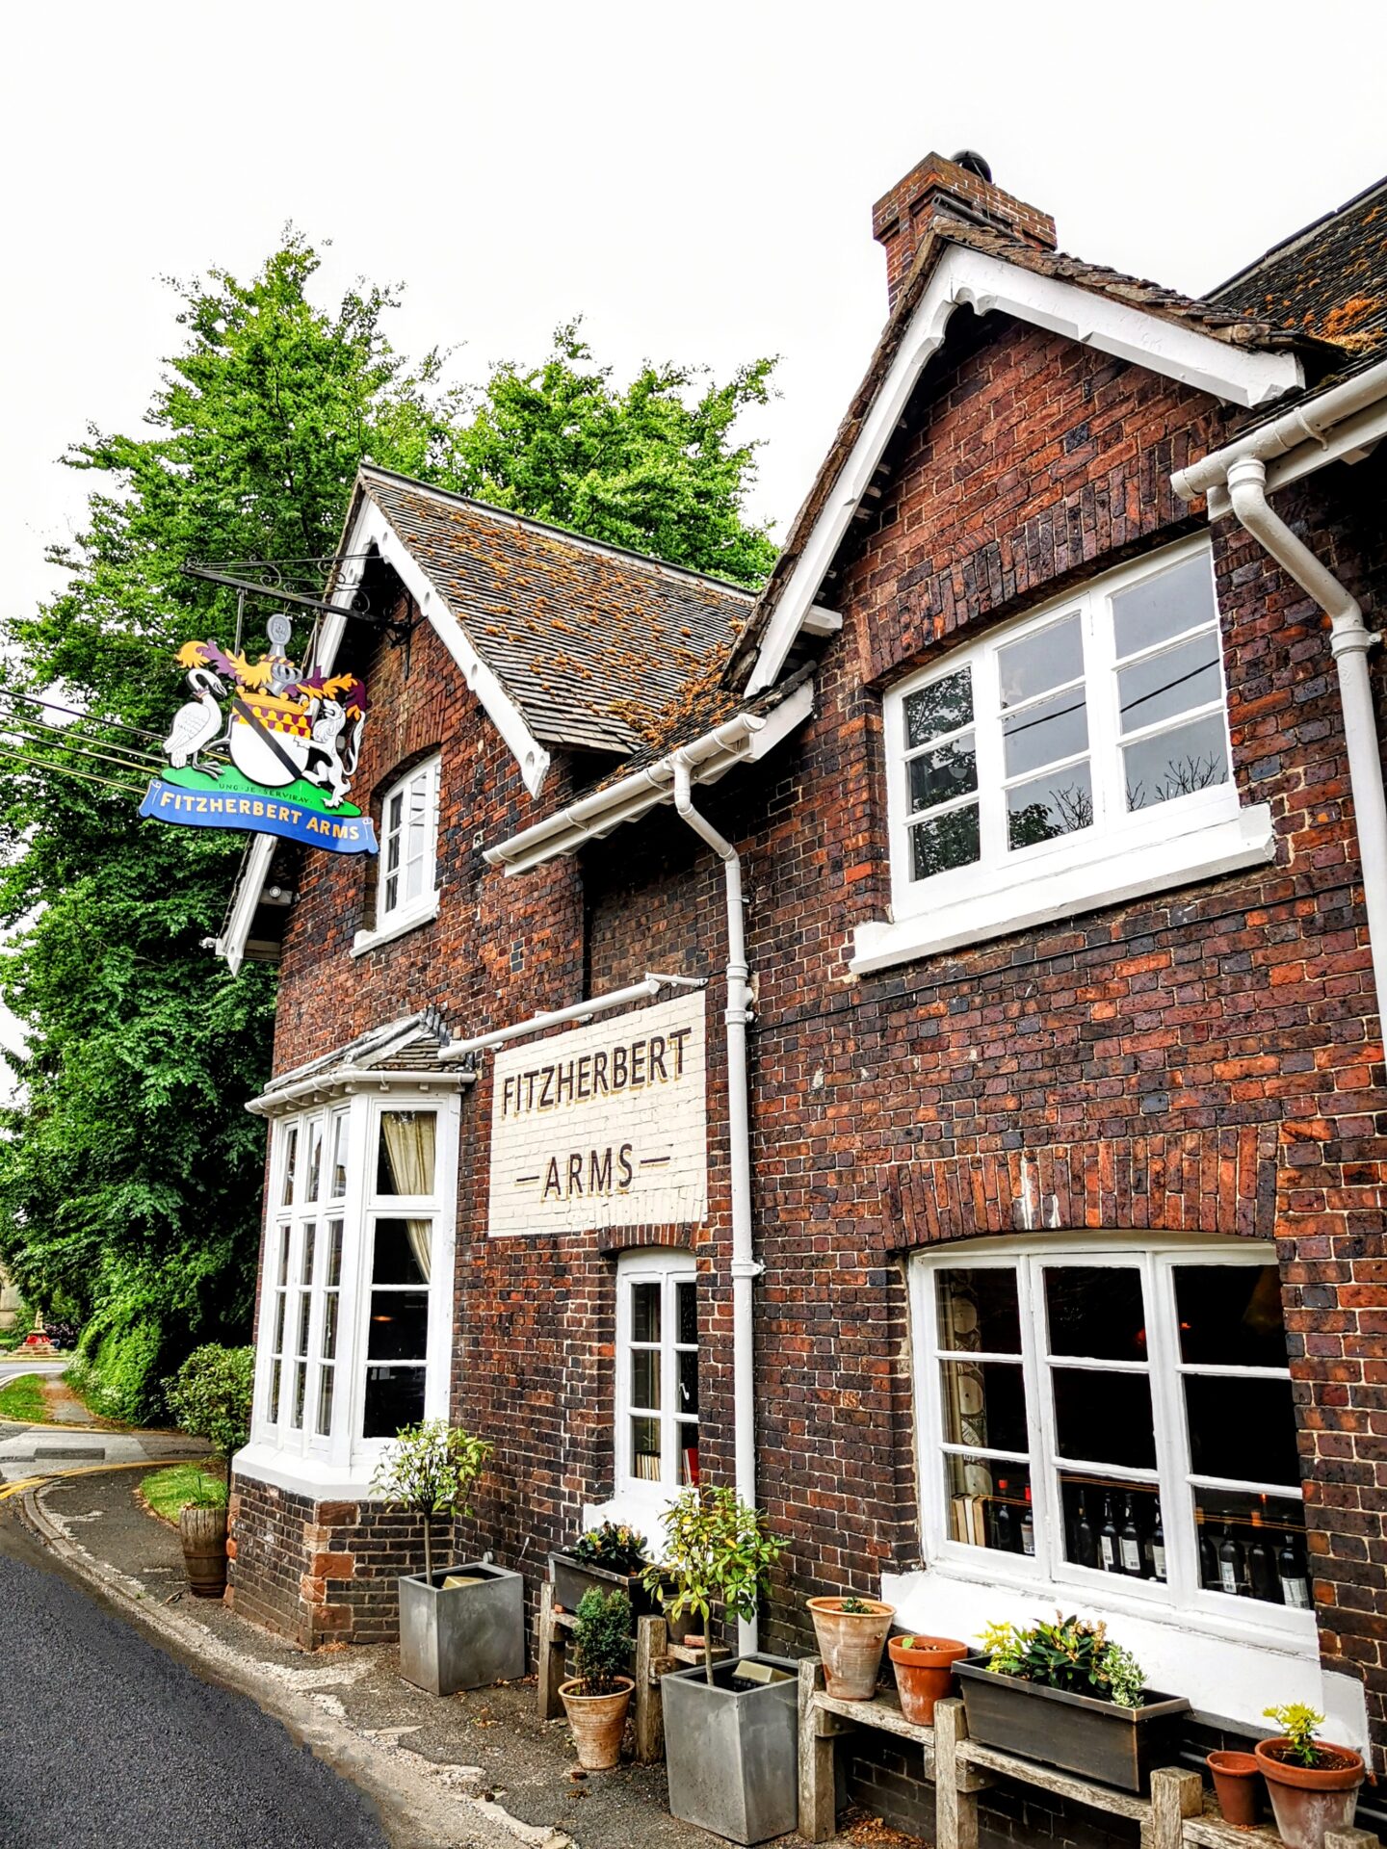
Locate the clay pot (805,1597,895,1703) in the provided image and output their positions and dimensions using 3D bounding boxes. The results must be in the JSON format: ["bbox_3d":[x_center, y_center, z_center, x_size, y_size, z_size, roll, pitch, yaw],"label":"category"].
[{"bbox_3d":[0.580,2.648,5.267,0.320,0.320,0.320,-1,-14,0],"label":"clay pot"}]

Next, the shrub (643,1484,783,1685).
[{"bbox_3d":[0.053,2.522,5.500,0.480,0.725,0.480,-1,-14,0],"label":"shrub"}]

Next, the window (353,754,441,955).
[{"bbox_3d":[-2.072,-0.543,10.498,0.218,1.366,1.505,10,-17,-34],"label":"window"}]

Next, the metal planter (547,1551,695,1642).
[{"bbox_3d":[-0.370,3.077,6.646,0.267,0.247,0.743,10,-17,-34],"label":"metal planter"}]

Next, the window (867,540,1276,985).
[{"bbox_3d":[1.355,-0.622,5.632,0.240,1.330,2.000,9,-17,-34],"label":"window"}]

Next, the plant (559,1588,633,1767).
[{"bbox_3d":[-0.390,3.185,6.131,0.317,0.693,0.317,0,-14,0],"label":"plant"}]

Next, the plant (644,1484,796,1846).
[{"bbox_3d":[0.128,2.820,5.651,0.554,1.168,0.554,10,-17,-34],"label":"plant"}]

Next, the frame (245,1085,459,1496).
[{"bbox_3d":[-2.399,2.450,9.649,0.574,2.445,2.574,10,-17,-34],"label":"frame"}]

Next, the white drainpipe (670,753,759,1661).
[{"bbox_3d":[0.087,1.314,6.336,0.416,4.257,0.119,10,-17,-34],"label":"white drainpipe"}]

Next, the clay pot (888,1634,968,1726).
[{"bbox_3d":[0.814,2.607,4.990,0.277,0.297,0.277,0,-14,0],"label":"clay pot"}]

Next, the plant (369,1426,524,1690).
[{"bbox_3d":[-1.352,3.403,7.862,0.660,1.290,0.640,9,-17,-34],"label":"plant"}]

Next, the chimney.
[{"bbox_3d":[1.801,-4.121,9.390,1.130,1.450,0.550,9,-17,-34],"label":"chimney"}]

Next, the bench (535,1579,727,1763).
[{"bbox_3d":[-0.267,3.320,6.437,0.360,0.570,1.340,9,-17,-34],"label":"bench"}]

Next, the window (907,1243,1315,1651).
[{"bbox_3d":[1.420,1.735,5.126,0.130,1.210,1.750,9,-17,-34],"label":"window"}]

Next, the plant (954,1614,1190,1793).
[{"bbox_3d":[1.185,2.404,4.562,0.277,0.426,0.772,10,-17,-34],"label":"plant"}]

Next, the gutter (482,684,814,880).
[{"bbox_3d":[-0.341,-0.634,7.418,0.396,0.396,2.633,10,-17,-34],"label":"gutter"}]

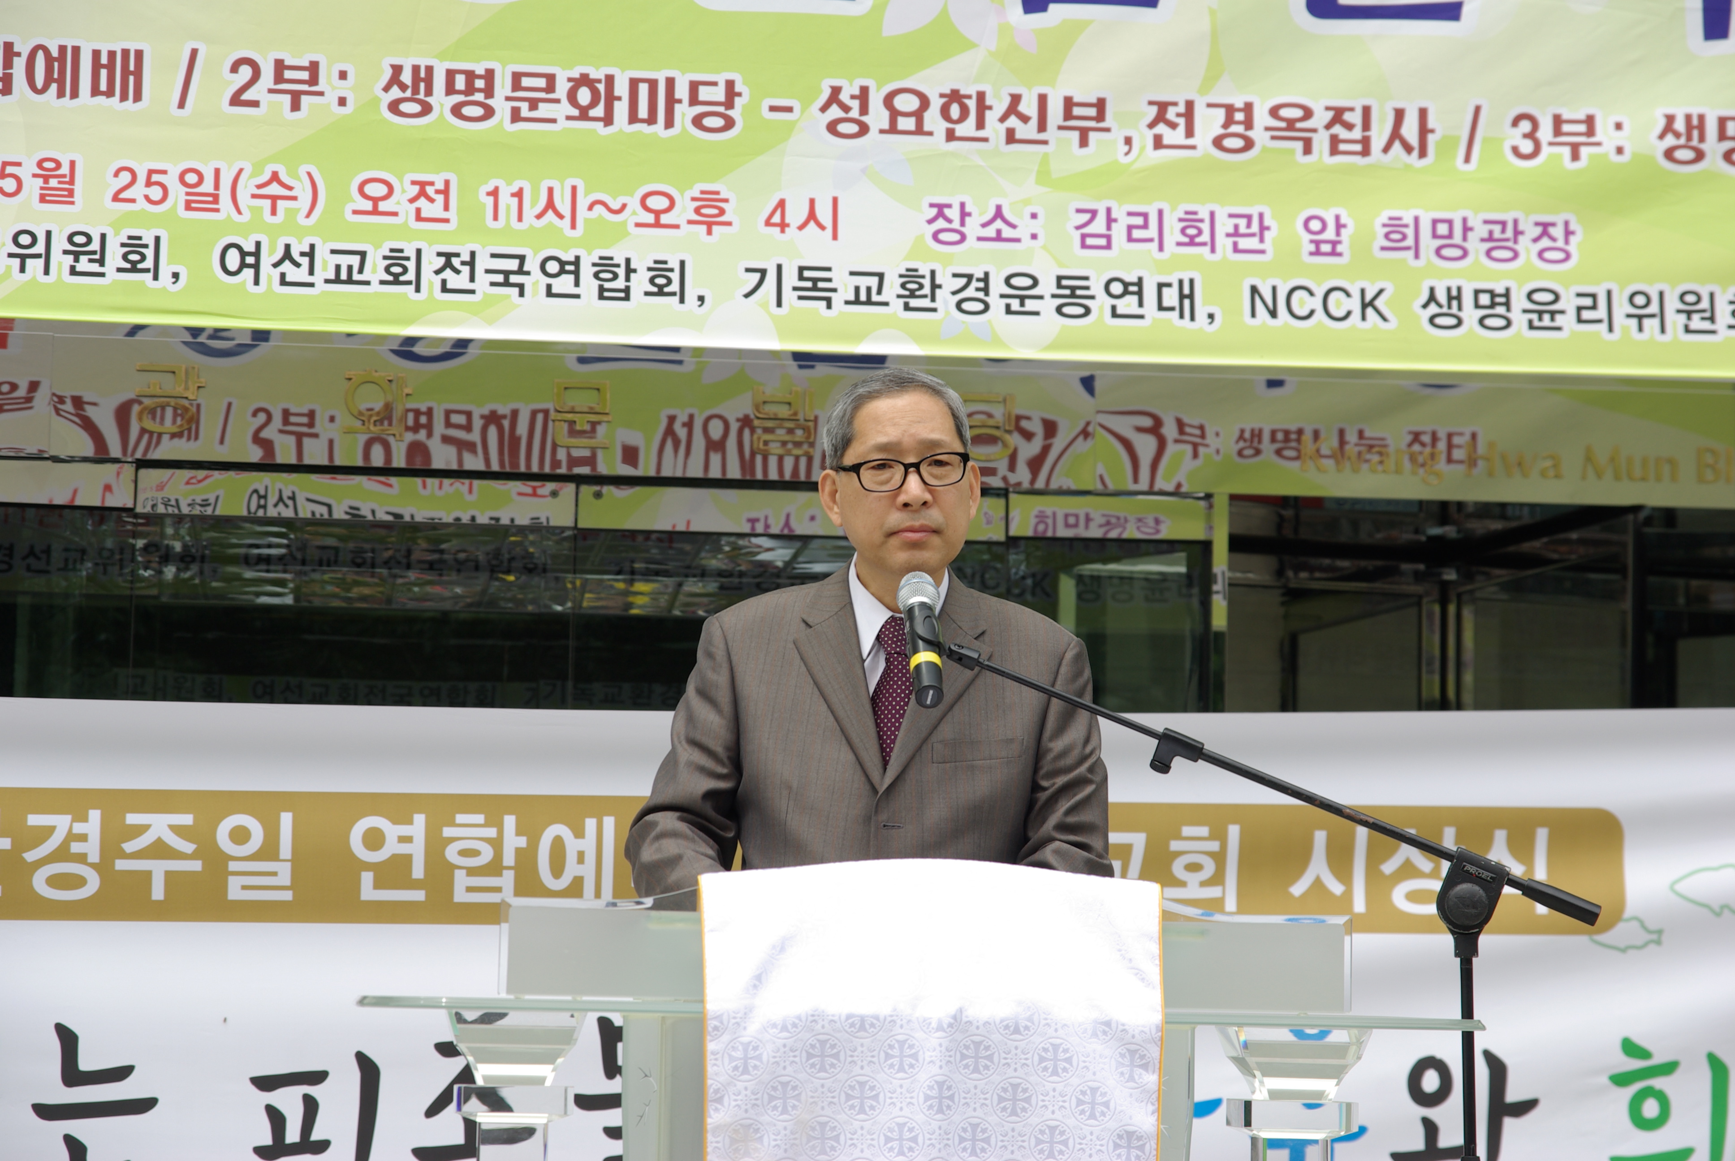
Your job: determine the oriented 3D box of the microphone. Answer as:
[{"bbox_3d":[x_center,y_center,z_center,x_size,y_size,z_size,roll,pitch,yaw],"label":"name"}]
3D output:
[{"bbox_3d":[0.065,0.070,5.875,0.050,0.050,0.225,-2,34,-3],"label":"microphone"}]

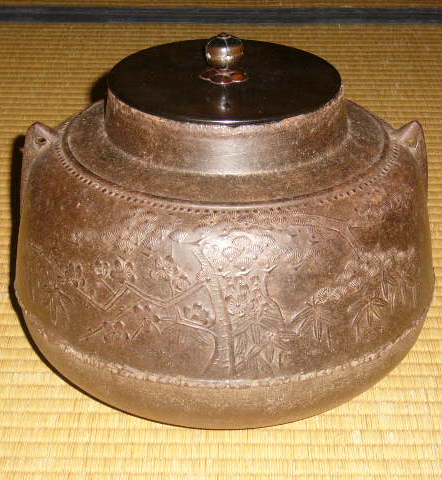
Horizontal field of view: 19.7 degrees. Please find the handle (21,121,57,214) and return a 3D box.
[{"bbox_3d":[-0.112,-0.046,0.786,0.024,0.058,0.017,0,28,0],"label":"handle"}]

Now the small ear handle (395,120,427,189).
[{"bbox_3d":[0.117,-0.051,0.784,0.023,0.048,0.017,0,28,0],"label":"small ear handle"}]

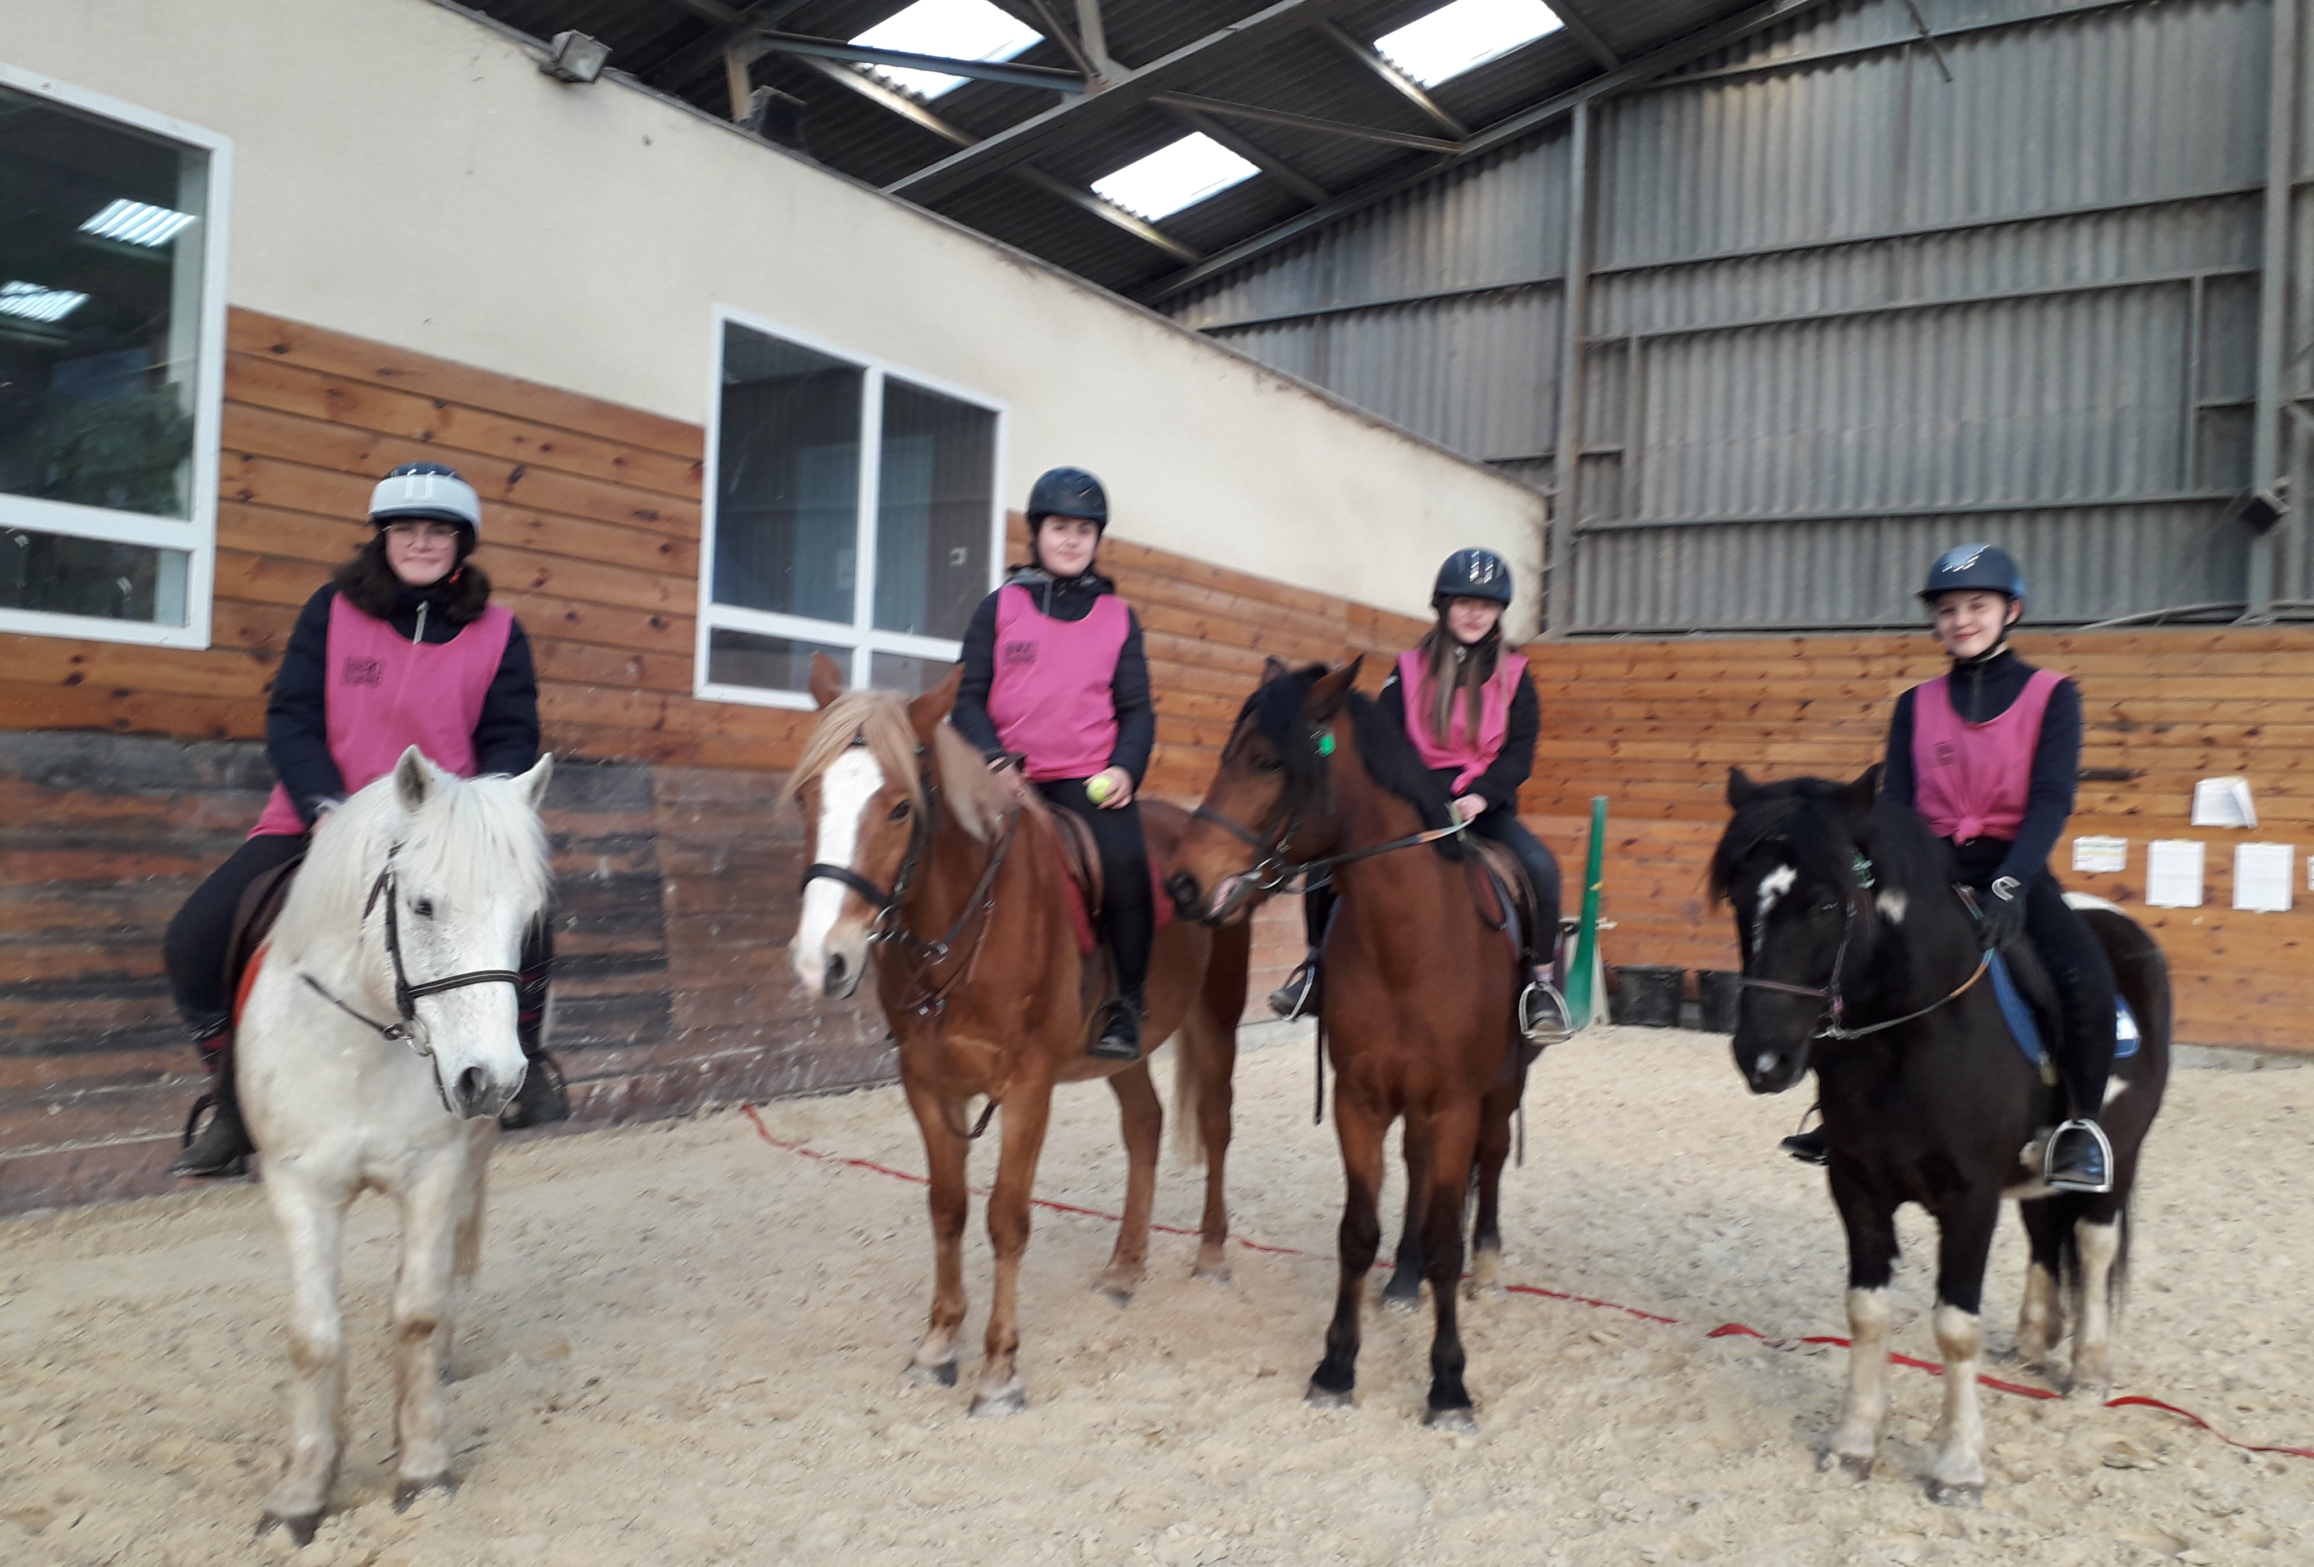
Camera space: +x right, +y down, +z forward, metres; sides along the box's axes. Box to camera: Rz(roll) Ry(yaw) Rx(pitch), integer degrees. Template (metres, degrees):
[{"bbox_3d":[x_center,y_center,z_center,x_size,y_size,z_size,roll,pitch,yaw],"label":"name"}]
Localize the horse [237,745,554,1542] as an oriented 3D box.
[{"bbox_3d":[-1.592,0.668,3.811,0.580,1.470,1.780,2,-1,-17],"label":"horse"}]

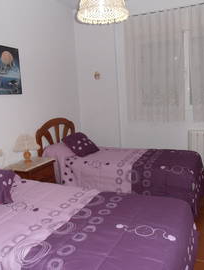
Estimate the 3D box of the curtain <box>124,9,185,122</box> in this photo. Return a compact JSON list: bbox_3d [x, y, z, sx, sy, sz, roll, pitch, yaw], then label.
[{"bbox_3d":[0.705,-0.889,3.325,0.775,1.440,0.080,0,8,25],"label":"curtain"}]

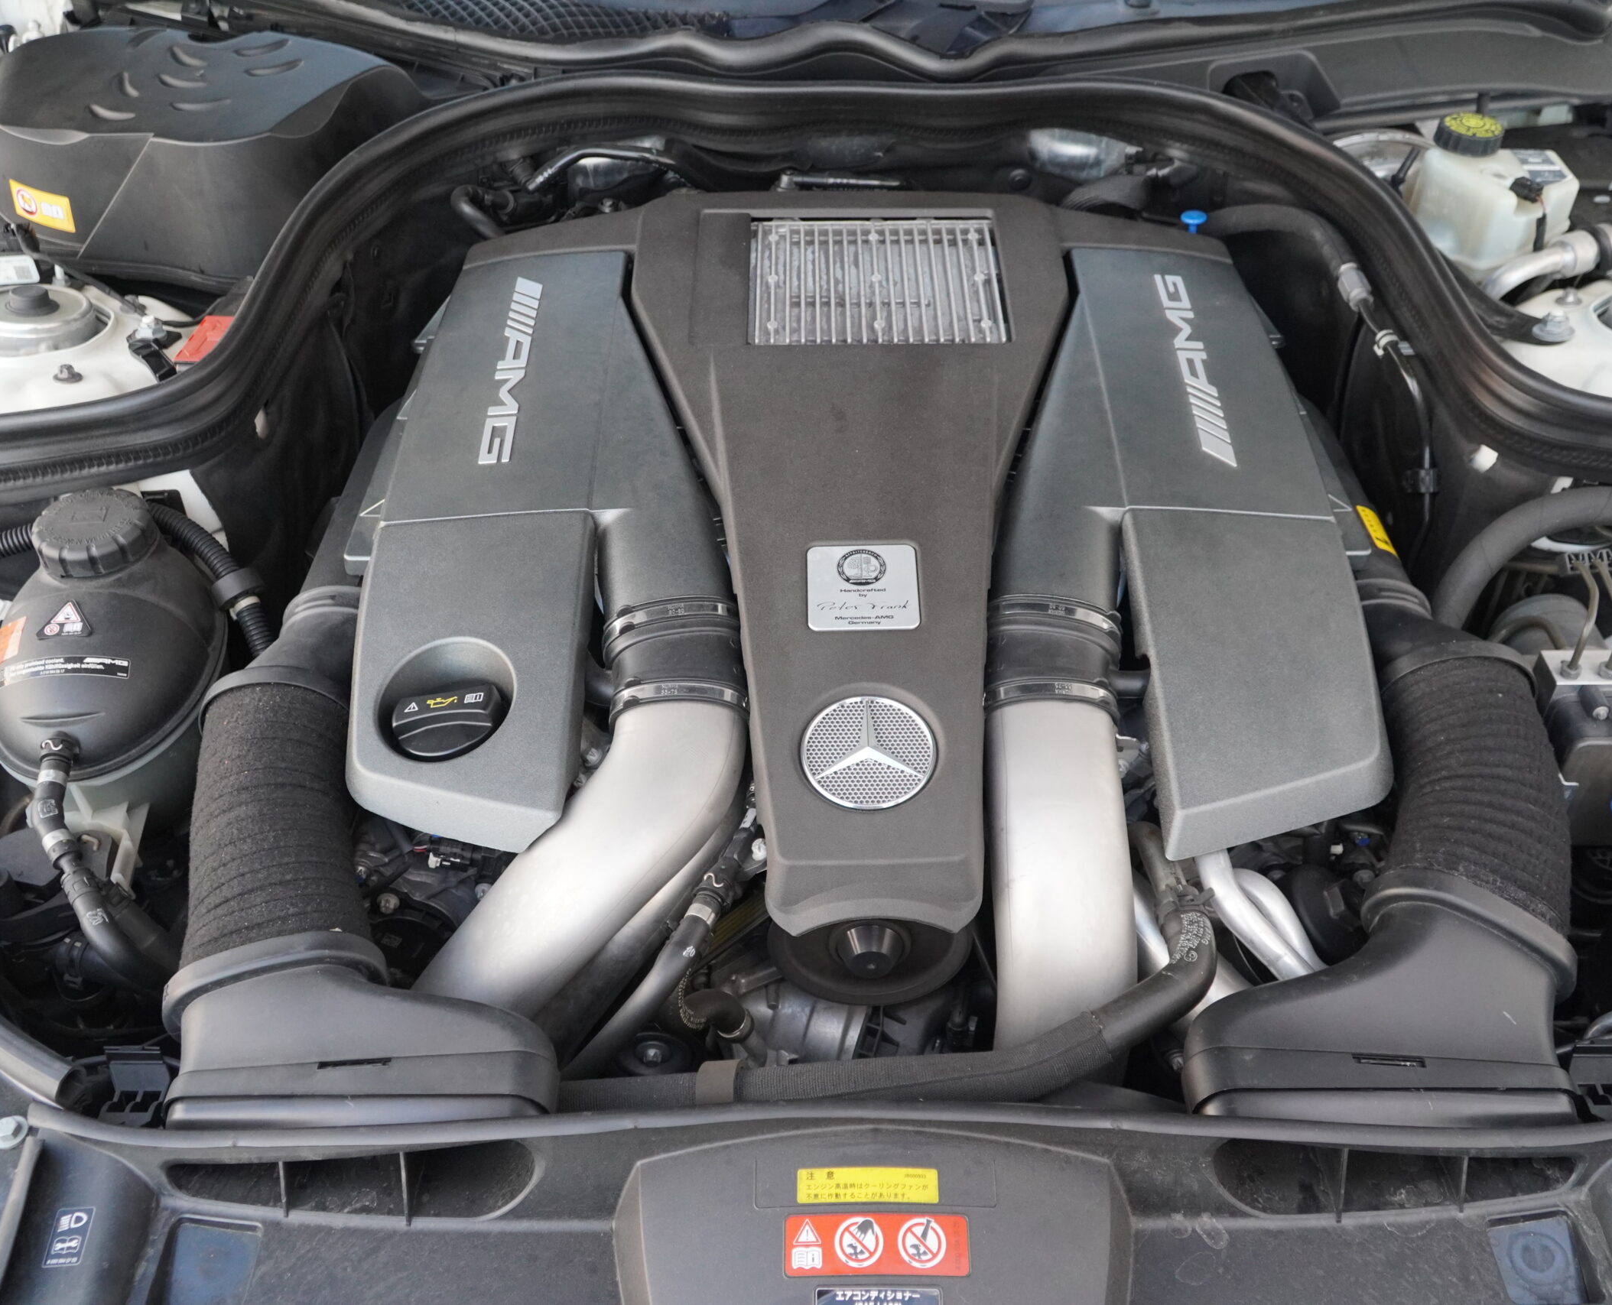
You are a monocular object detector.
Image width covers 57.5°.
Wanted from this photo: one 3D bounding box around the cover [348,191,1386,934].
[{"bbox_3d":[0.034,-0.088,0.920,0.573,0.170,0.575,0,42,0],"label":"cover"}]

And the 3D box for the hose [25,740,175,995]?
[{"bbox_3d":[-0.388,0.126,0.820,0.105,0.145,0.100,0,42,0],"label":"hose"}]

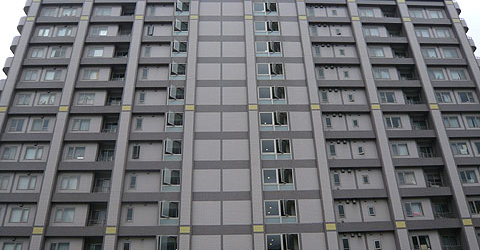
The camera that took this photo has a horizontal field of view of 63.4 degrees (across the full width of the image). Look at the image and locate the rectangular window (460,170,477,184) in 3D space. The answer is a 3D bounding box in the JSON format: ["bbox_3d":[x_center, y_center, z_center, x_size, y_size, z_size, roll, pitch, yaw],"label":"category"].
[{"bbox_3d":[21.816,4.889,37.040,1.530,1.290,0.150,0,-28,-2],"label":"rectangular window"}]

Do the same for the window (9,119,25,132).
[{"bbox_3d":[-20.810,0.056,36.270,1.280,1.340,0.130,0,-28,-2],"label":"window"}]

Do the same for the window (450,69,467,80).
[{"bbox_3d":[24.111,-5.559,42.809,1.630,1.320,0.150,0,-28,-2],"label":"window"}]

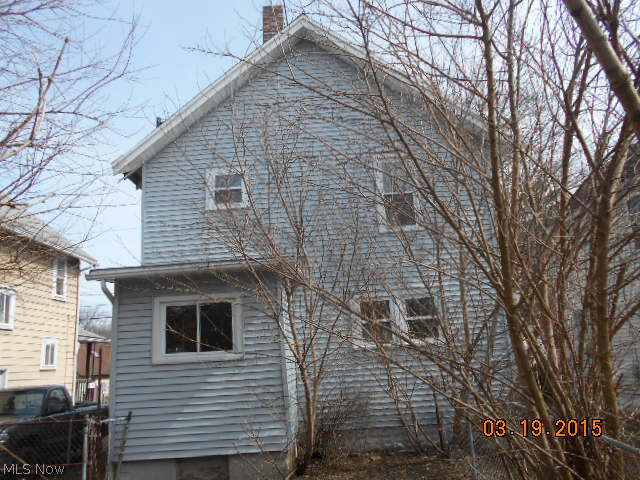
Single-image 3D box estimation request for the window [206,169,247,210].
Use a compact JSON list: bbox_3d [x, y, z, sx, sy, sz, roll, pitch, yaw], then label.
[{"bbox_3d":[-1.877,-1.026,9.730,0.822,0.863,0.110,-4,-12,0],"label":"window"}]

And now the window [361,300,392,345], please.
[{"bbox_3d":[1.066,1.548,9.124,0.624,0.863,0.110,-4,-12,0],"label":"window"}]

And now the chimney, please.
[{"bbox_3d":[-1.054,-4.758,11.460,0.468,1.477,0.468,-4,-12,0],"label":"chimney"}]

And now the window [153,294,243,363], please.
[{"bbox_3d":[-1.888,1.360,7.454,1.373,1.014,0.120,-4,-12,0],"label":"window"}]

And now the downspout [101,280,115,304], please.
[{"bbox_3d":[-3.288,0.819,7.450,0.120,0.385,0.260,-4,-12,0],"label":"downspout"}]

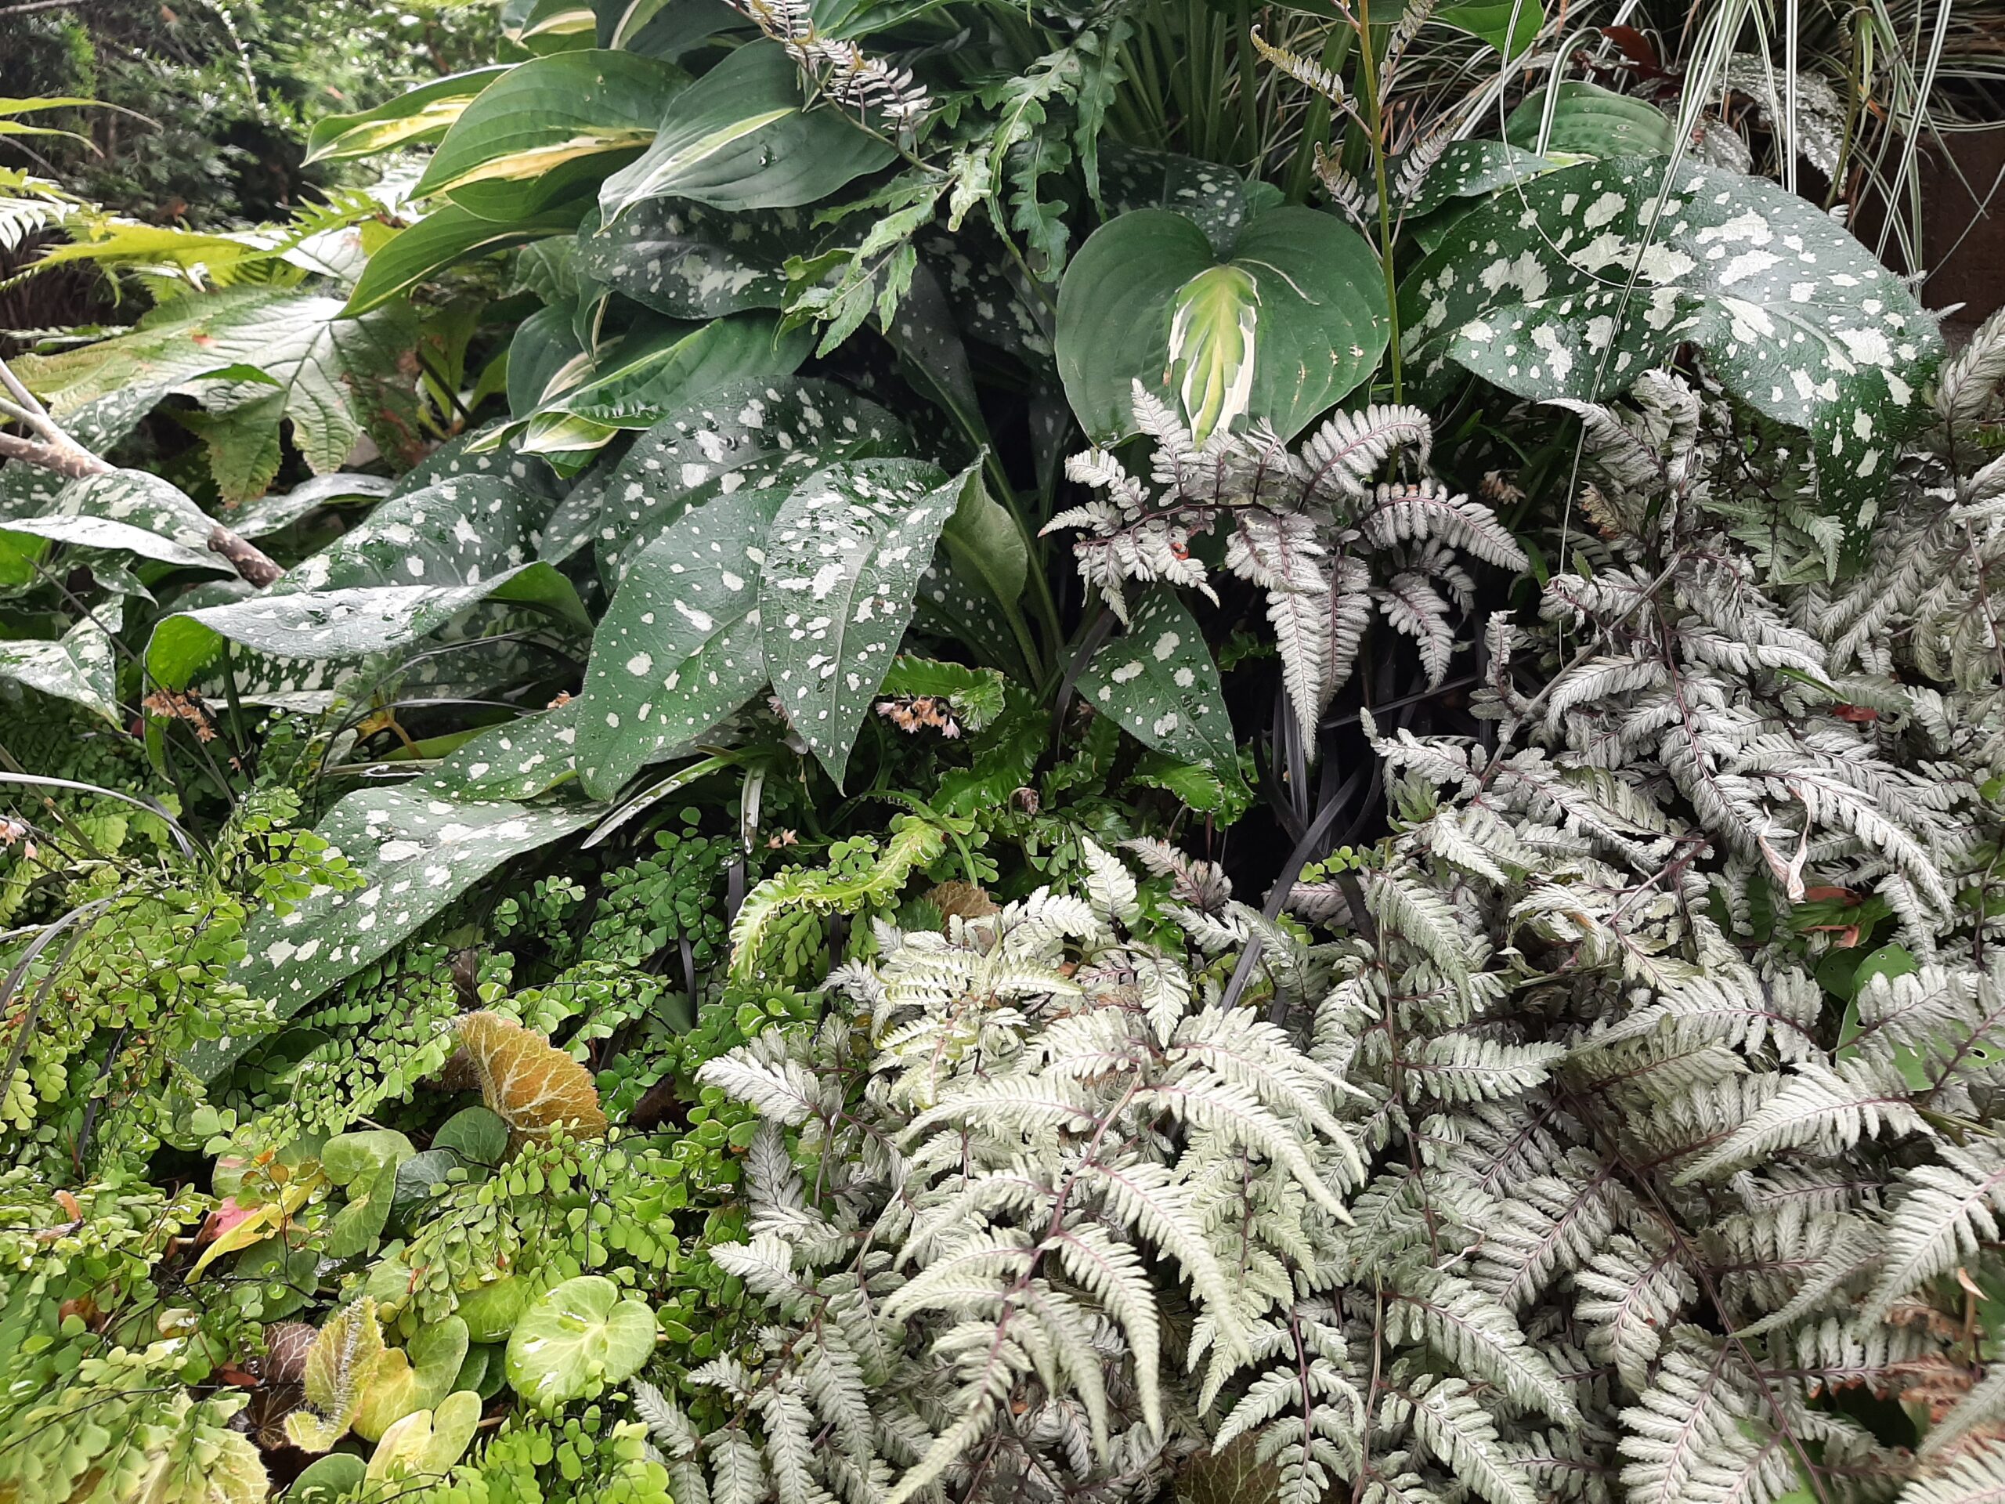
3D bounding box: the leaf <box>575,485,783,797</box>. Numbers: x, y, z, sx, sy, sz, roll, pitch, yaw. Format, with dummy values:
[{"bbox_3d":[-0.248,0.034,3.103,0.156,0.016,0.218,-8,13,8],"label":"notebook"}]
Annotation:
[{"bbox_3d":[-0.157,-0.056,0.750,0.085,0.185,0.028,30,-5,13],"label":"leaf"}]

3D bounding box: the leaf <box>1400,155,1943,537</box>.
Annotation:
[{"bbox_3d":[0.307,-0.193,0.675,0.215,0.070,0.175,31,64,19],"label":"leaf"}]

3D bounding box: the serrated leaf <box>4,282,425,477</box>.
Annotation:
[{"bbox_3d":[-0.532,-0.243,1.020,0.260,0.070,0.170,10,44,11],"label":"serrated leaf"}]

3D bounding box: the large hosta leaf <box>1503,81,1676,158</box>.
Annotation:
[{"bbox_3d":[0.296,-0.320,0.788,0.123,0.035,0.087,-13,61,-19],"label":"large hosta leaf"}]

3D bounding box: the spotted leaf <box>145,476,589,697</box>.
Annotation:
[{"bbox_3d":[-0.333,-0.087,0.790,0.220,0.050,0.095,-4,55,-3],"label":"spotted leaf"}]

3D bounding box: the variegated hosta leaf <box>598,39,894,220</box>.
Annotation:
[{"bbox_3d":[-0.130,-0.300,0.733,0.163,0.040,0.098,-29,73,-22],"label":"variegated hosta leaf"}]

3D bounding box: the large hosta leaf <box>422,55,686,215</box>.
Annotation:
[{"bbox_3d":[-0.248,-0.332,0.808,0.161,0.086,0.045,-28,-5,-26],"label":"large hosta leaf"}]

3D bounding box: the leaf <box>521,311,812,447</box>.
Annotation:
[{"bbox_3d":[-0.184,-0.203,0.820,0.165,0.032,0.075,-25,61,-3],"label":"leaf"}]

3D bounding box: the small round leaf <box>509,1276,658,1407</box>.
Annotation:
[{"bbox_3d":[-0.174,0.243,0.620,0.062,0.014,0.062,-40,66,-21],"label":"small round leaf"}]

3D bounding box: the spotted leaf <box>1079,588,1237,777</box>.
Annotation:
[{"bbox_3d":[0.085,-0.035,0.800,0.075,0.022,0.135,-31,80,-13],"label":"spotted leaf"}]

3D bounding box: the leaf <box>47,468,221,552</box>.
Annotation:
[{"bbox_3d":[-0.508,-0.141,0.880,0.105,0.030,0.070,-17,51,-15],"label":"leaf"}]

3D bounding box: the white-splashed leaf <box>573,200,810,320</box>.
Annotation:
[{"bbox_3d":[-0.174,-0.281,0.860,0.145,0.030,0.080,-4,69,1],"label":"white-splashed leaf"}]

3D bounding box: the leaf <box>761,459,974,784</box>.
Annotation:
[{"bbox_3d":[-0.058,-0.060,0.619,0.079,0.040,0.159,2,62,4],"label":"leaf"}]

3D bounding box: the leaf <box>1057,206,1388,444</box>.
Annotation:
[{"bbox_3d":[0.092,-0.179,0.630,0.137,0.040,0.150,5,58,3],"label":"leaf"}]

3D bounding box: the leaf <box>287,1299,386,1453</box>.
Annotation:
[{"bbox_3d":[-0.212,0.201,0.486,0.027,0.028,0.046,4,52,3],"label":"leaf"}]

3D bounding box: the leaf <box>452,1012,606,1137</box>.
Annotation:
[{"bbox_3d":[-0.216,0.151,0.690,0.060,0.022,0.080,-40,81,-16],"label":"leaf"}]

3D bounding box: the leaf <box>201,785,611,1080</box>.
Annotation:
[{"bbox_3d":[-0.256,0.052,0.613,0.182,0.030,0.092,-38,57,-24],"label":"leaf"}]

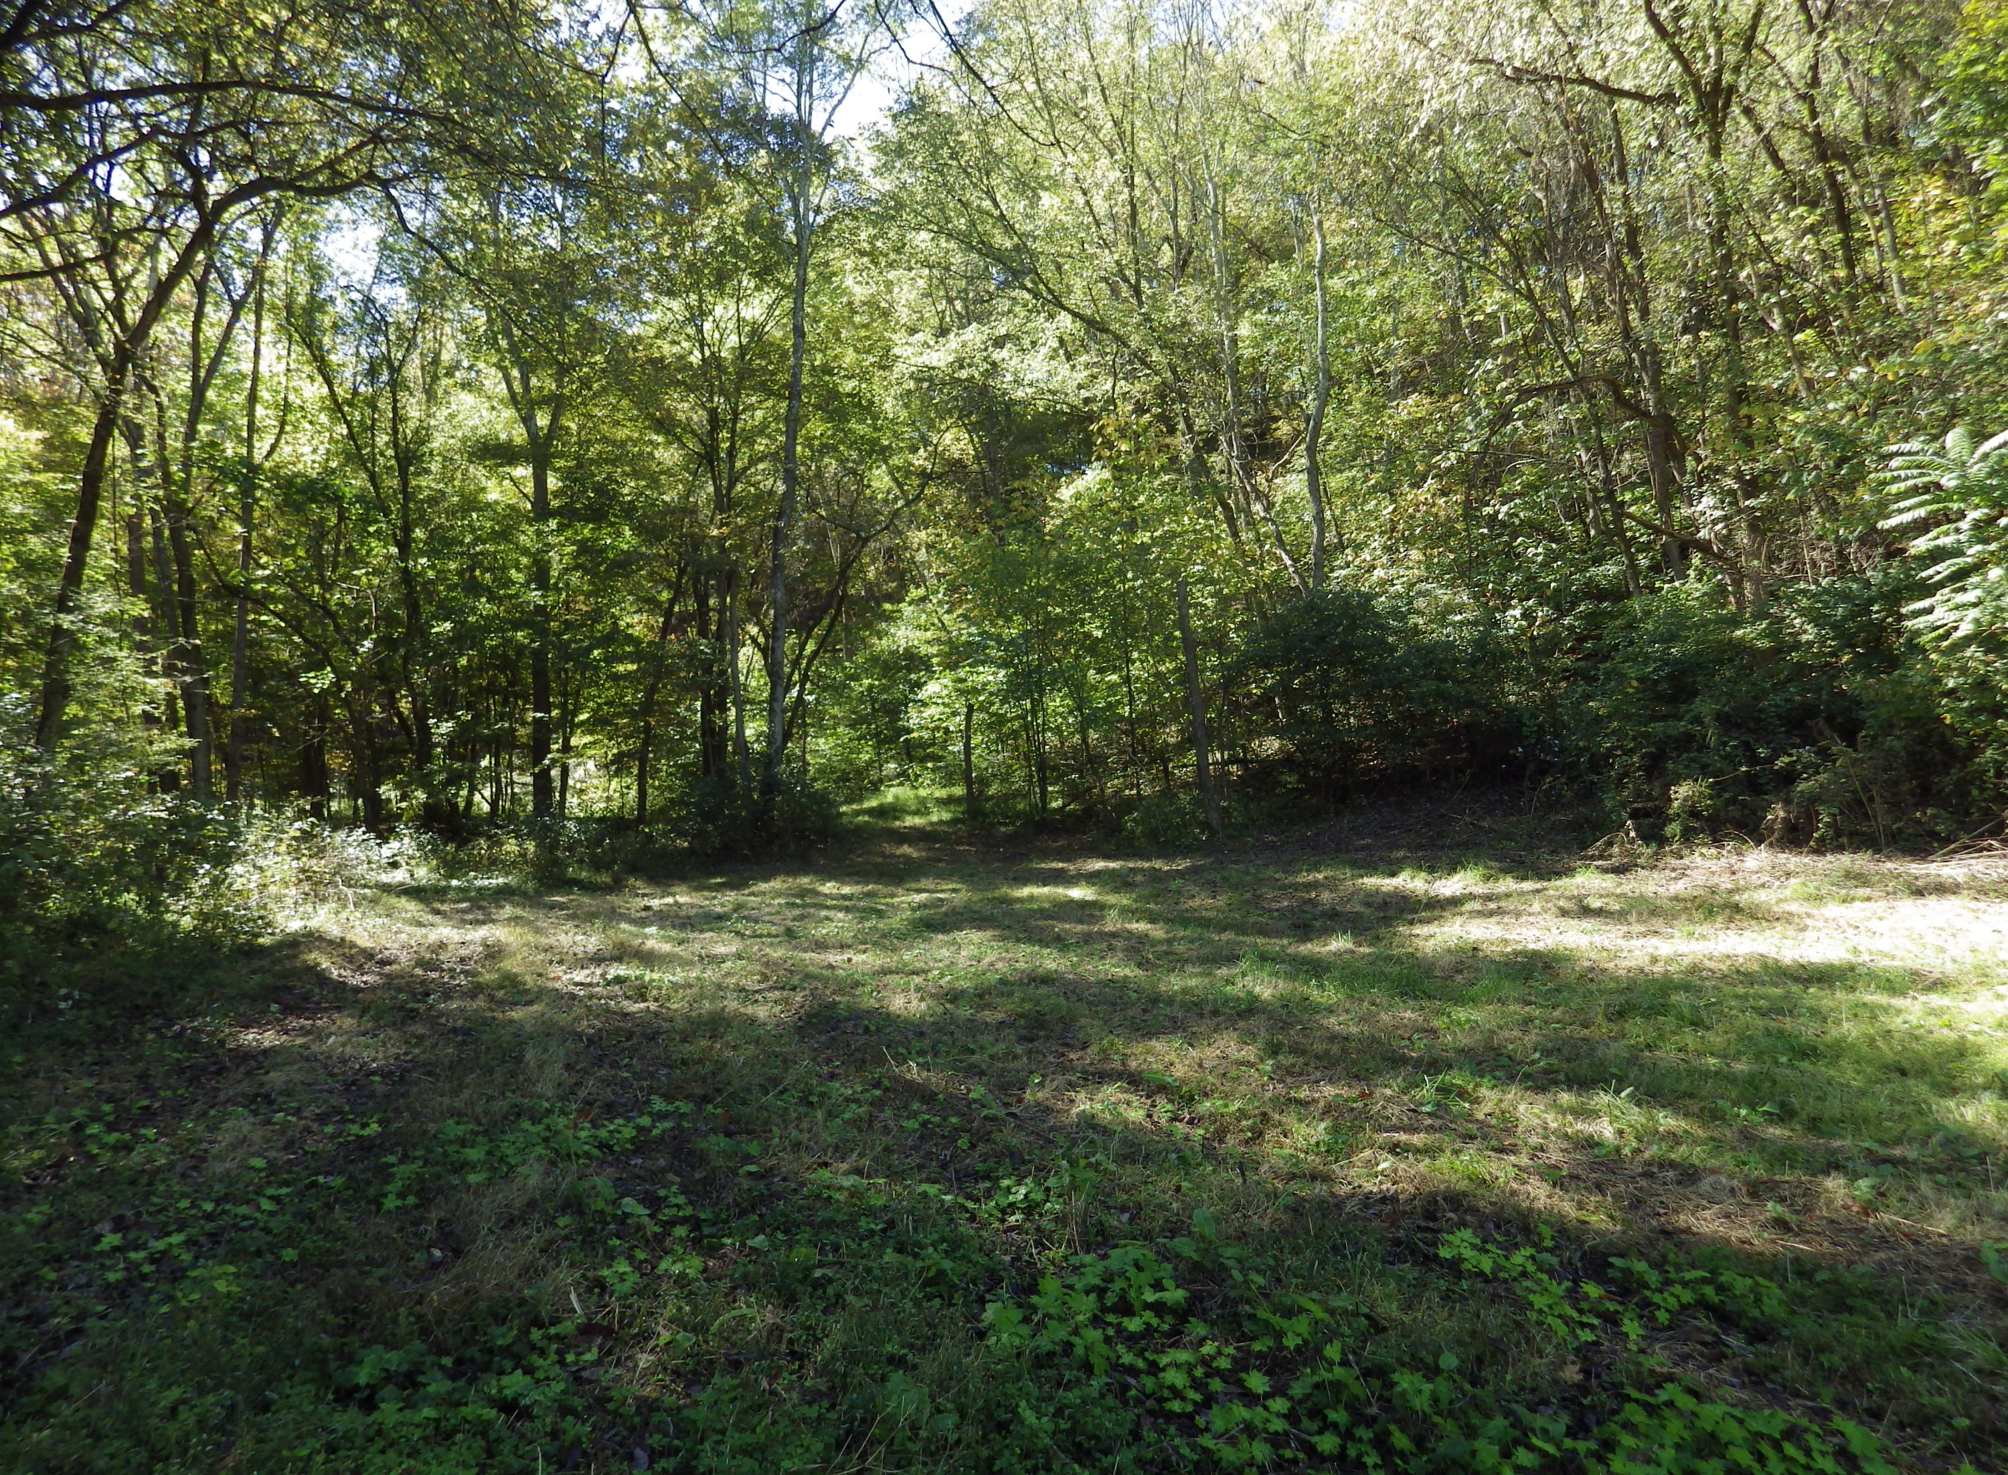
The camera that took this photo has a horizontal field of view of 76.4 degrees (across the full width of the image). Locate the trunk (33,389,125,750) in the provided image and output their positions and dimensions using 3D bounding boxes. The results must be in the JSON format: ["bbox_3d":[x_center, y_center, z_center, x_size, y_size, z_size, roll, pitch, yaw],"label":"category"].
[{"bbox_3d":[-11.244,-2.022,15.544,0.340,4.520,0.310,11,-1,-35],"label":"trunk"}]

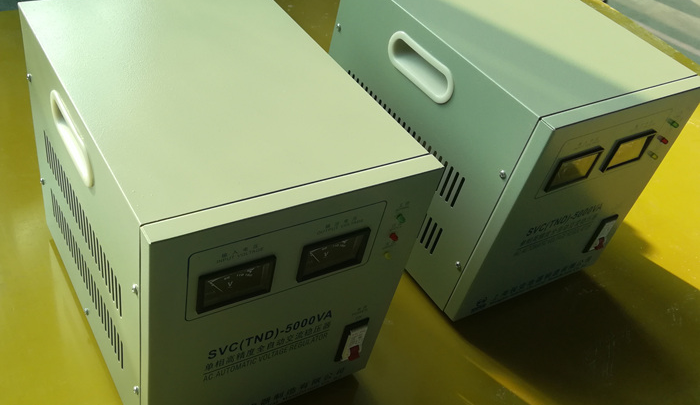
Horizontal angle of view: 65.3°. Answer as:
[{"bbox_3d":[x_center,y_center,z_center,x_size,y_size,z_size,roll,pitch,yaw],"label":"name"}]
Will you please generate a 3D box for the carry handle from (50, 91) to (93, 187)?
[{"bbox_3d":[-0.212,-0.055,0.444,0.033,0.041,0.109,-16,49,-34],"label":"carry handle"}]

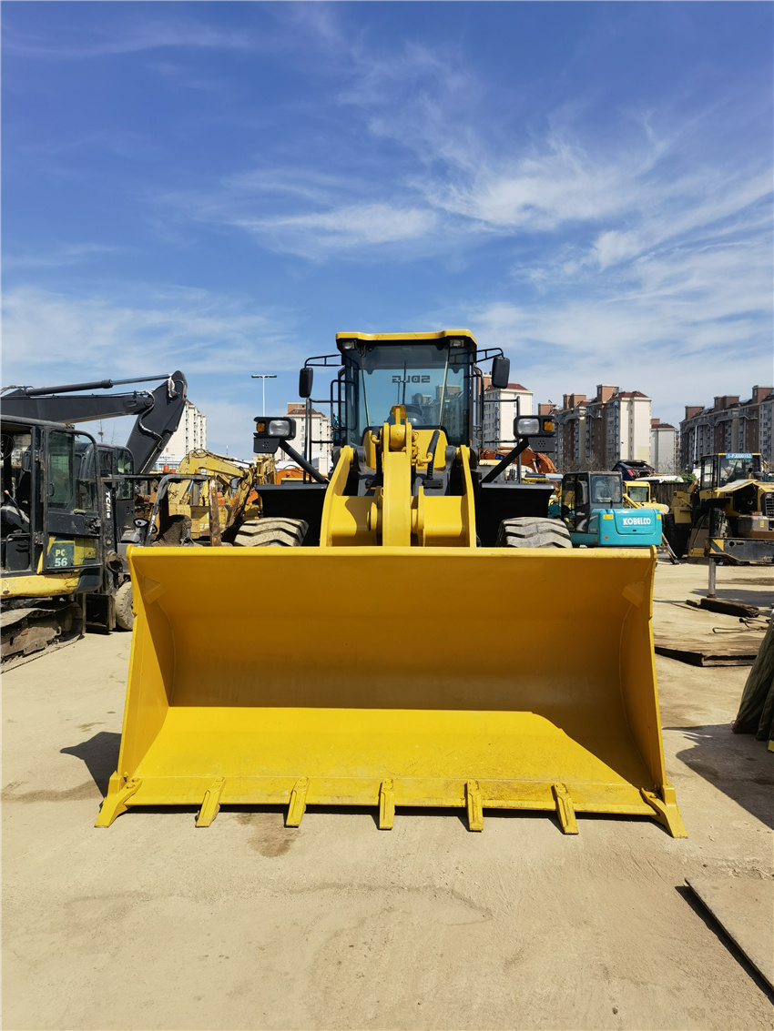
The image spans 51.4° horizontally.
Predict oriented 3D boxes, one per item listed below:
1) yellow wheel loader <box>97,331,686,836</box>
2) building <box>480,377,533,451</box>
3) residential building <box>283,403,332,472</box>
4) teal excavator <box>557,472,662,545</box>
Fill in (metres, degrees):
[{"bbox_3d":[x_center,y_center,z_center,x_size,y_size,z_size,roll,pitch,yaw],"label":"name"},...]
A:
[{"bbox_3d":[0.195,-0.130,8.150,3.020,3.450,8.100,0,0,2],"label":"yellow wheel loader"},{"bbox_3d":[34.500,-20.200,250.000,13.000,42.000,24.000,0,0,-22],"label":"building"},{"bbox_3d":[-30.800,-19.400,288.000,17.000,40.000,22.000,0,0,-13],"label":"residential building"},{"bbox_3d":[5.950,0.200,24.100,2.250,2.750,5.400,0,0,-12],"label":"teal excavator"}]

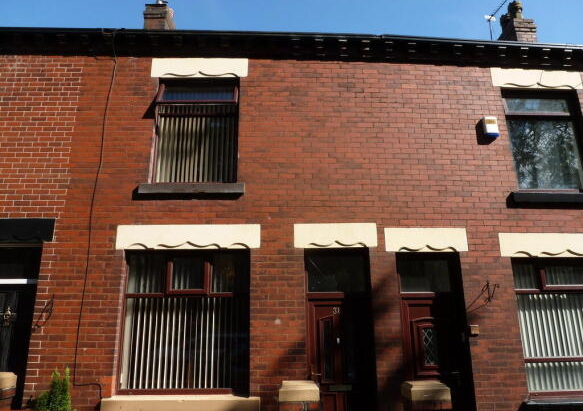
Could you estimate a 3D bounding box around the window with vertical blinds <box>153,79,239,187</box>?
[{"bbox_3d":[-1.387,-1.092,6.028,1.200,1.620,0.140,0,-14,-2],"label":"window with vertical blinds"}]

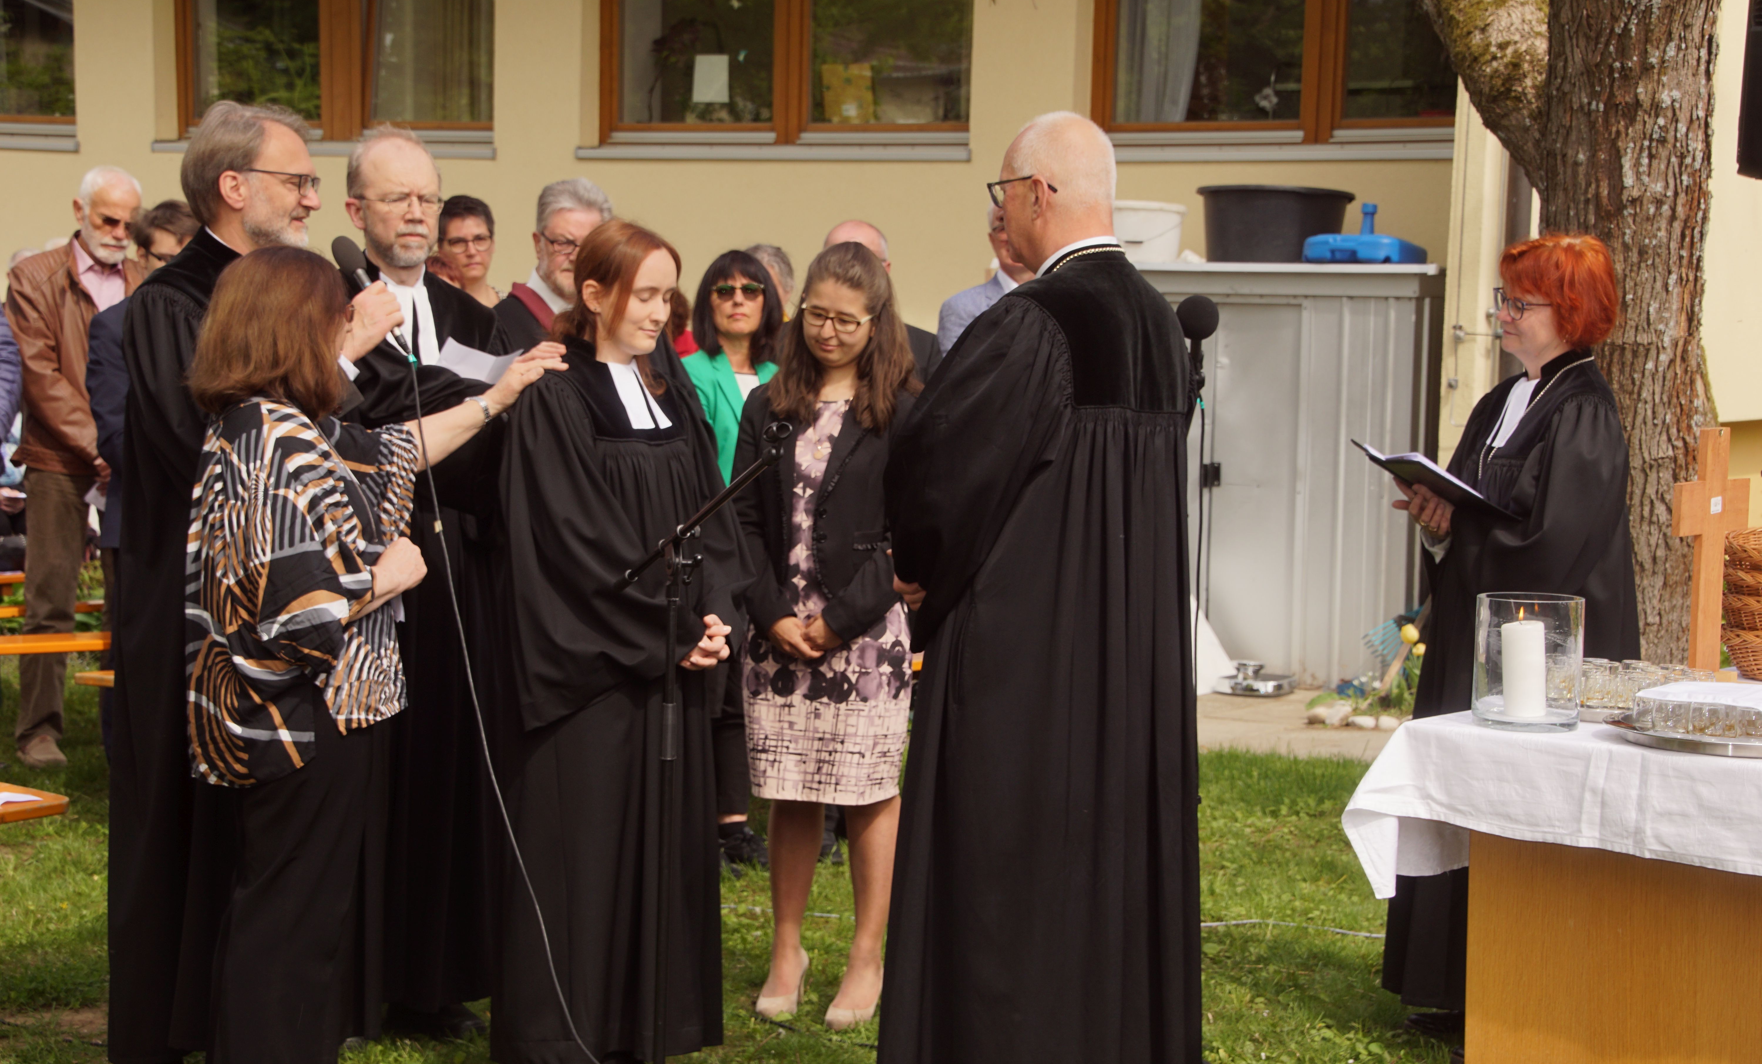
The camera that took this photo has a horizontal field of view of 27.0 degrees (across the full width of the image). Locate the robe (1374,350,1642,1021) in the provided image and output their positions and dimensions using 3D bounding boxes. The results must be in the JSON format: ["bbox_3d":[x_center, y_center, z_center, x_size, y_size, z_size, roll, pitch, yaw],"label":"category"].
[{"bbox_3d":[1.290,0.311,7.517,0.470,1.366,0.520,-2,6,-29],"label":"robe"}]

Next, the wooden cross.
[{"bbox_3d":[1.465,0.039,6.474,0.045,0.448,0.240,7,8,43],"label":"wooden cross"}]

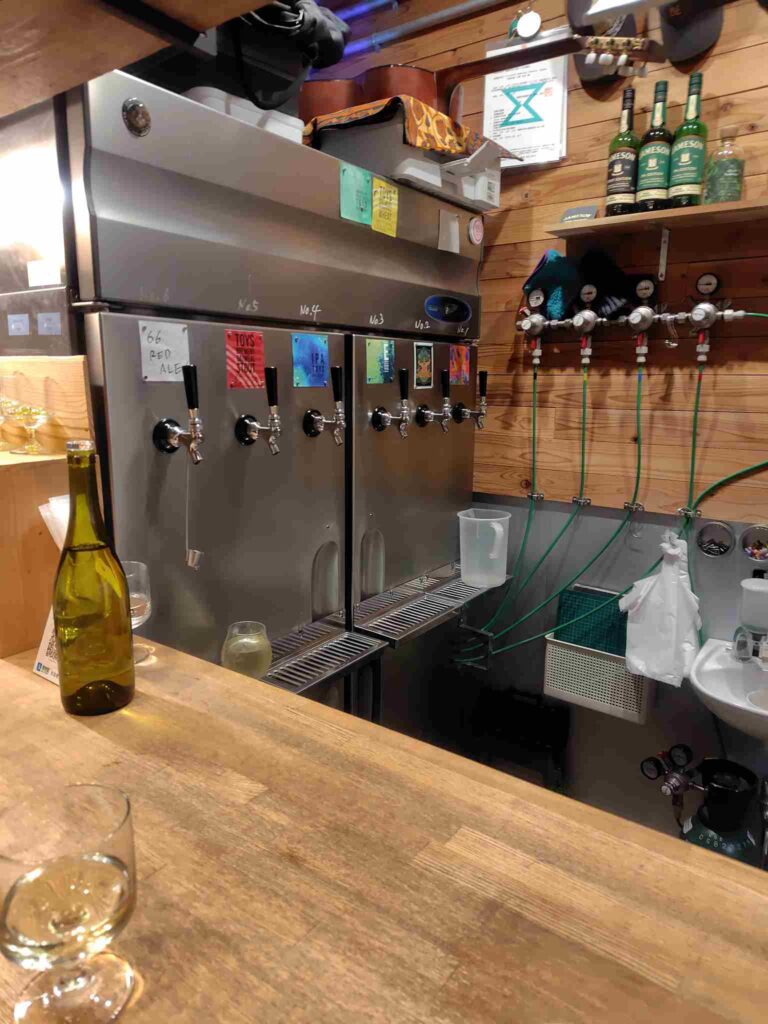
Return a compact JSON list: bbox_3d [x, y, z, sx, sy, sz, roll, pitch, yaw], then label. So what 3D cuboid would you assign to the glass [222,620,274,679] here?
[{"bbox_3d":[-0.252,0.281,1.254,0.090,0.142,0.090,0,11,0],"label":"glass"}]

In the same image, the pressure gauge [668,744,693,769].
[{"bbox_3d":[0.672,0.551,1.536,0.031,0.050,0.050,-8,14,-36],"label":"pressure gauge"}]

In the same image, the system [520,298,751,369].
[{"bbox_3d":[0.694,-0.525,1.970,0.660,0.220,0.110,8,14,35],"label":"system"}]

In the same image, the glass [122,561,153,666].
[{"bbox_3d":[-0.348,0.134,0.906,0.074,0.122,0.074,8,14,35],"label":"glass"}]

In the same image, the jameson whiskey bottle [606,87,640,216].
[{"bbox_3d":[0.637,-0.950,1.796,0.078,0.300,0.078,8,14,35],"label":"jameson whiskey bottle"}]

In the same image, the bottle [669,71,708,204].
[{"bbox_3d":[0.769,-0.930,1.704,0.078,0.300,0.078,8,14,35],"label":"bottle"}]

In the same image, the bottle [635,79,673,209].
[{"bbox_3d":[0.703,-0.939,1.750,0.078,0.300,0.078,8,14,35],"label":"bottle"}]

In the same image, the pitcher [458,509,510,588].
[{"bbox_3d":[0.298,0.109,1.968,0.150,0.204,0.185,-3,12,-16],"label":"pitcher"}]

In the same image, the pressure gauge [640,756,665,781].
[{"bbox_3d":[0.612,0.583,1.548,0.031,0.050,0.050,-8,14,-36],"label":"pressure gauge"}]

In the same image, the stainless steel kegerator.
[{"bbox_3d":[-0.360,0.163,1.809,0.810,1.910,1.200,8,14,35],"label":"stainless steel kegerator"}]

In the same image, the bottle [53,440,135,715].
[{"bbox_3d":[-0.334,0.072,0.771,0.082,0.297,0.082,1,11,5],"label":"bottle"}]

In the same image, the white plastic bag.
[{"bbox_3d":[0.802,0.275,1.975,0.235,0.440,0.130,8,14,35],"label":"white plastic bag"}]

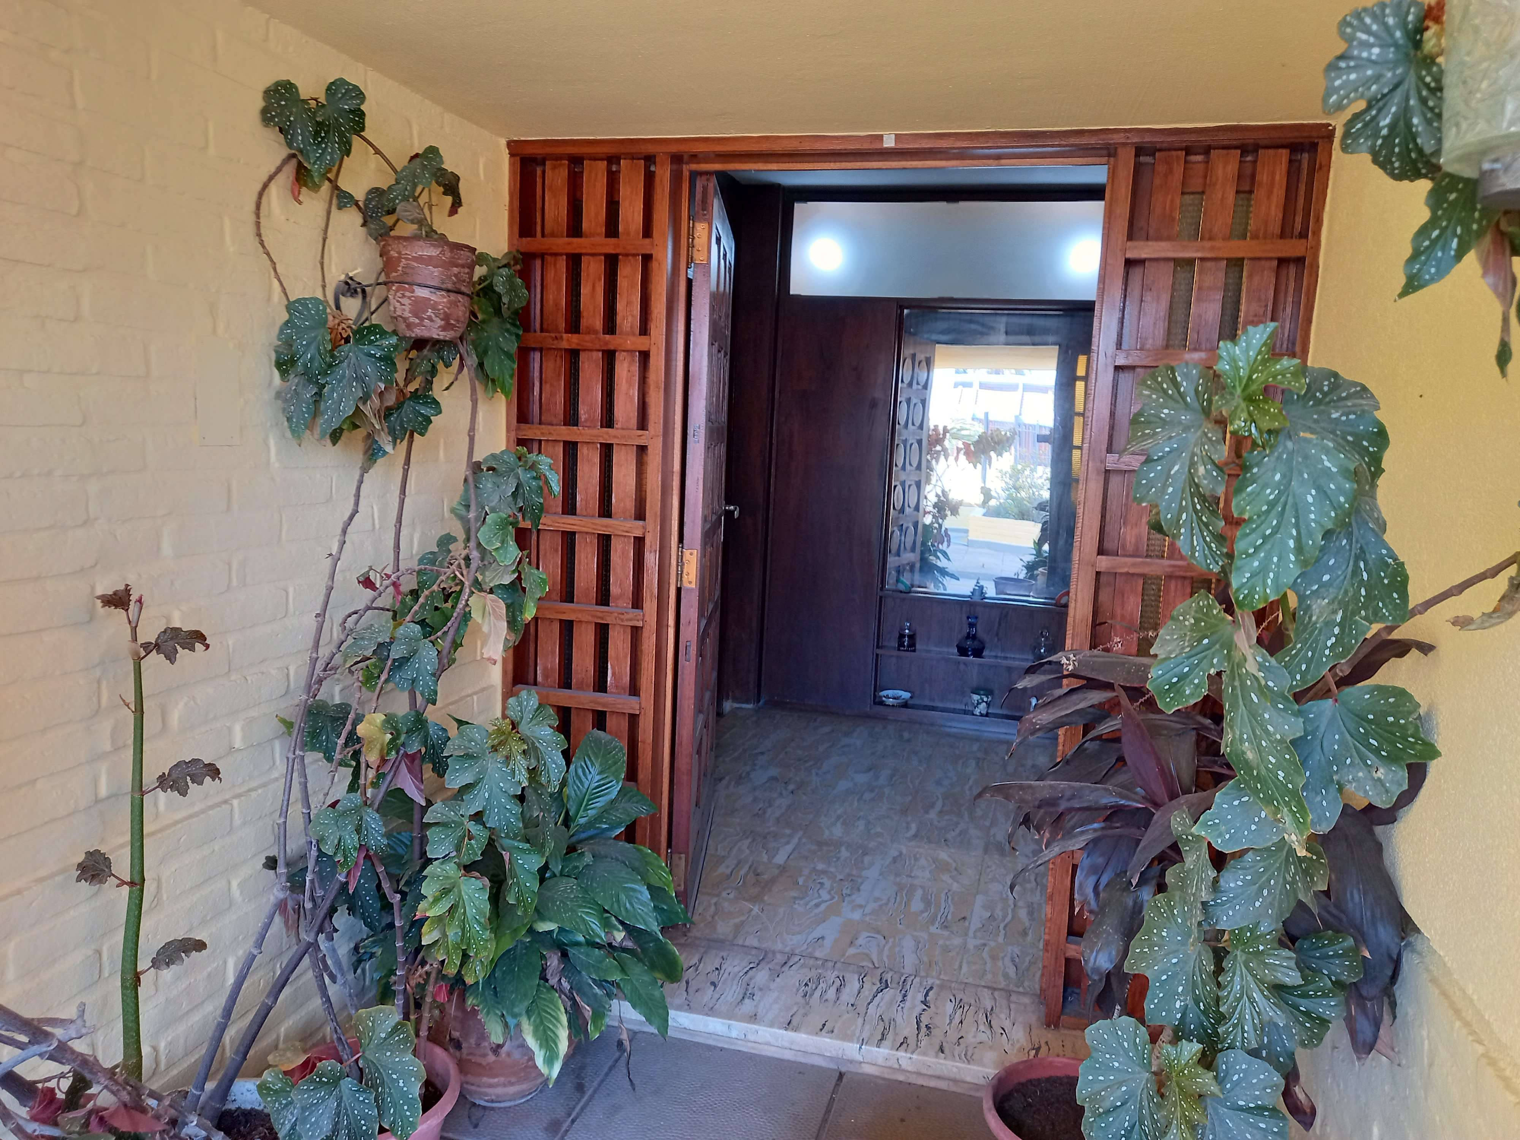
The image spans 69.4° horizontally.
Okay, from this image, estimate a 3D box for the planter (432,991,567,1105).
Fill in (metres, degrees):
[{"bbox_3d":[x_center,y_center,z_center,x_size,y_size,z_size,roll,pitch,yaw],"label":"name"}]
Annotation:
[{"bbox_3d":[-0.554,0.992,2.407,0.320,0.280,0.320,5,9,14],"label":"planter"}]

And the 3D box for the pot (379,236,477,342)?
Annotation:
[{"bbox_3d":[-0.619,-0.524,2.057,0.176,0.176,0.176,5,9,14],"label":"pot"}]

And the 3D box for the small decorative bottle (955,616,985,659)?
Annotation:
[{"bbox_3d":[0.974,0.302,5.044,0.129,0.190,0.129,5,9,14],"label":"small decorative bottle"}]

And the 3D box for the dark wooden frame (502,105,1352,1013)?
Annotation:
[{"bbox_3d":[0.247,0.033,2.647,1.824,2.043,0.130,5,9,14],"label":"dark wooden frame"}]

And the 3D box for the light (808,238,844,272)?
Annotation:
[{"bbox_3d":[0.295,-1.414,4.926,0.158,0.150,0.050,5,9,14],"label":"light"}]

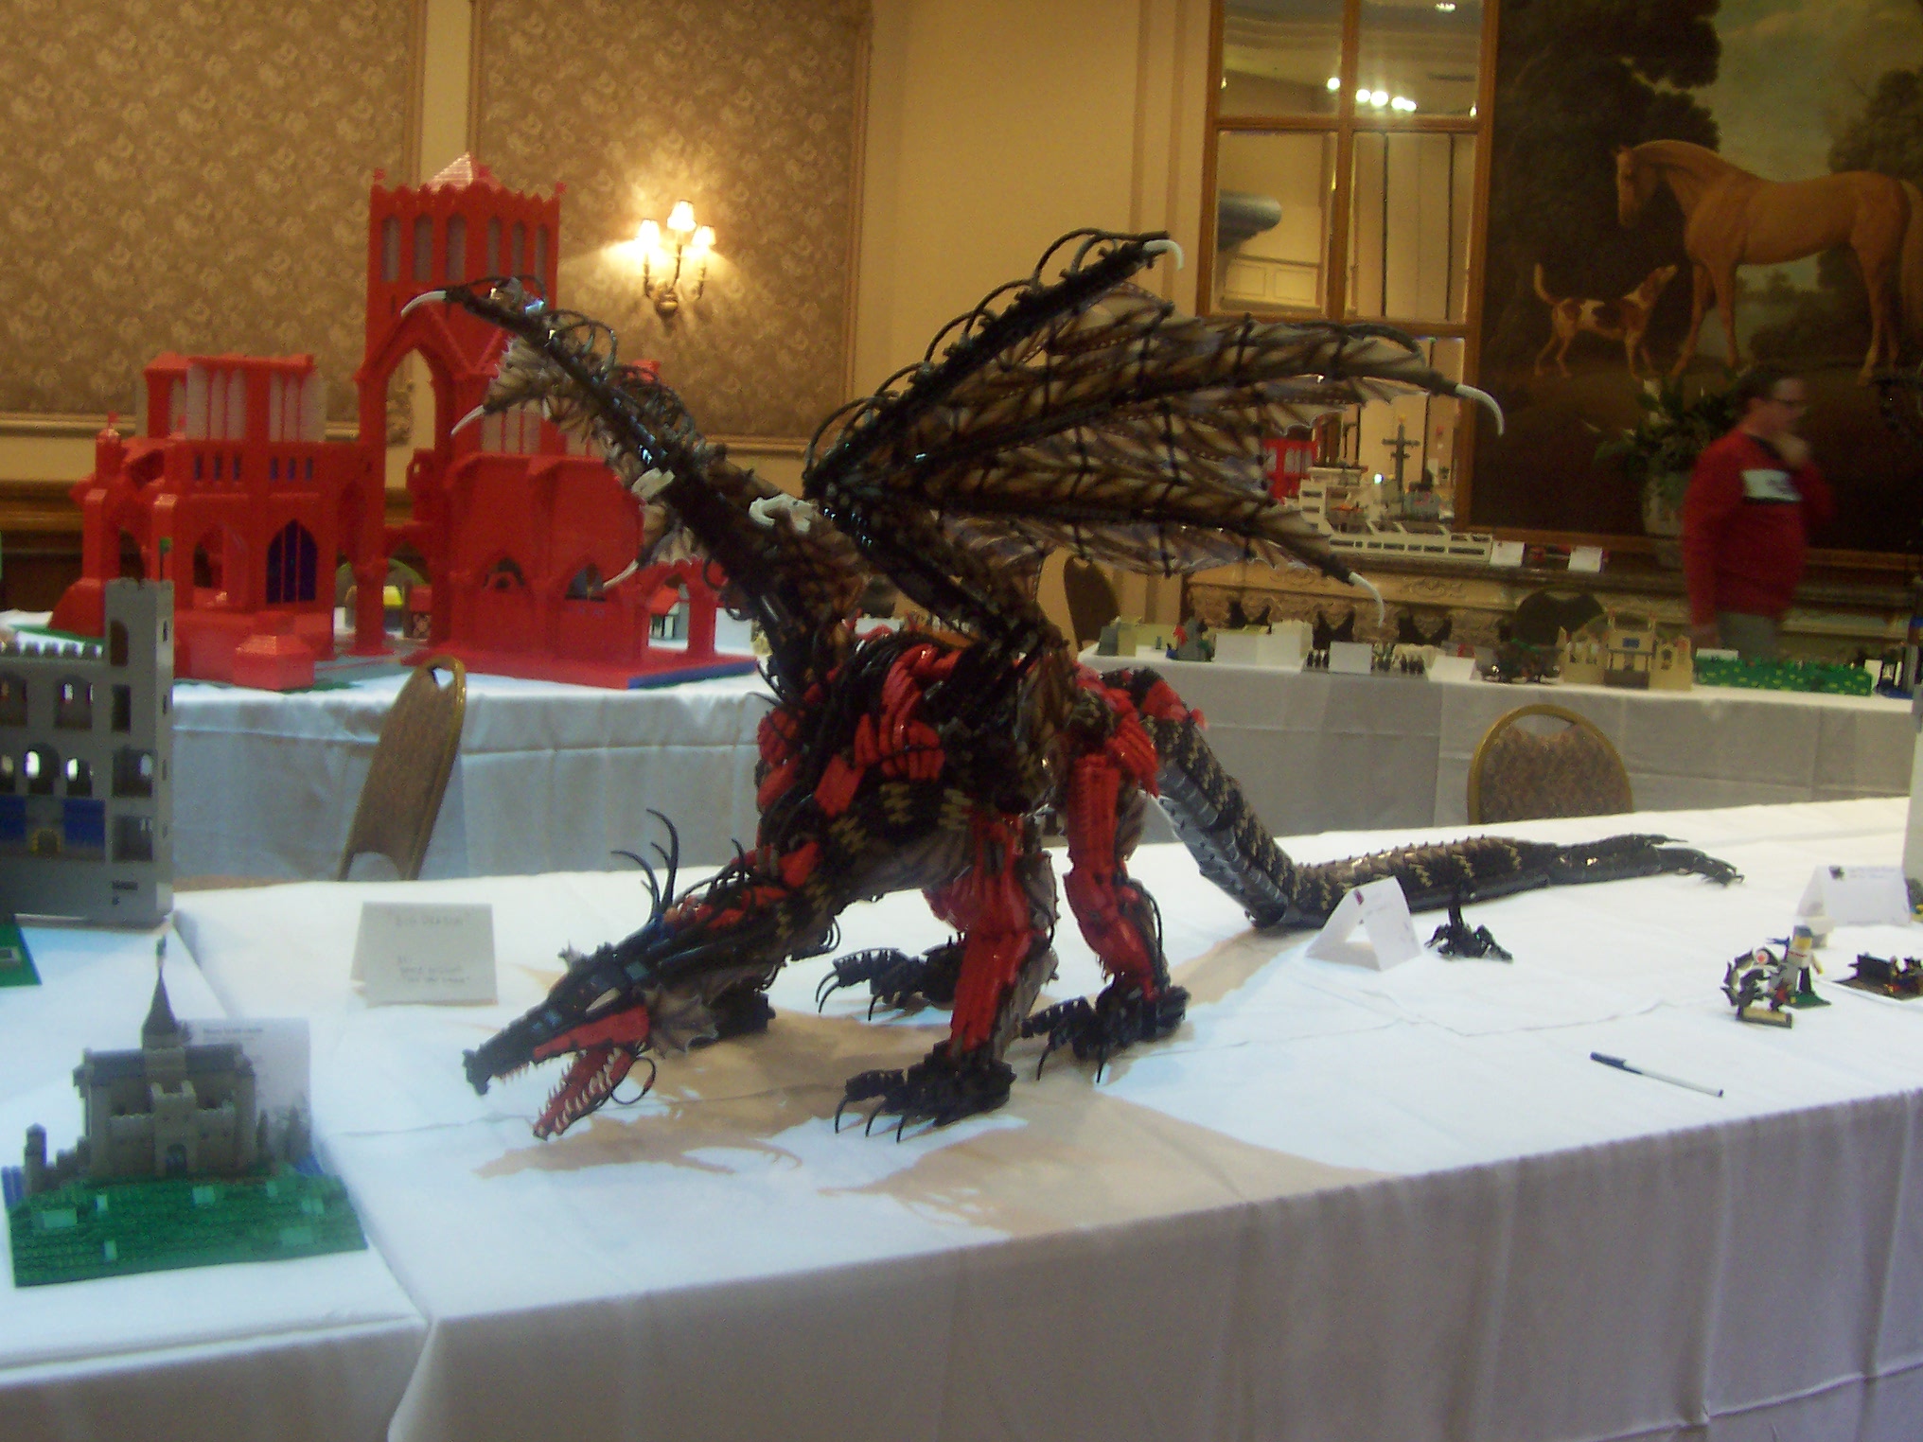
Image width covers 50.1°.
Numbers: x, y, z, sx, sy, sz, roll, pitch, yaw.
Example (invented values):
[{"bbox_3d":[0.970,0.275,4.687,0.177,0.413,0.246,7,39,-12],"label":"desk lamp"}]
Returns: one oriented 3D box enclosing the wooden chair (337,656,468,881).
[{"bbox_3d":[-1.393,0.309,4.500,0.550,0.900,0.430,-3,8,-38],"label":"wooden chair"}]

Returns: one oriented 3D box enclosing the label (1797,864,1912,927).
[{"bbox_3d":[1.286,0.249,2.951,0.147,0.083,0.075,1,7,-12],"label":"label"}]

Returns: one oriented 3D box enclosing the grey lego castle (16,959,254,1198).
[{"bbox_3d":[-0.635,0.266,1.583,0.185,0.165,0.110,-1,7,-27],"label":"grey lego castle"}]

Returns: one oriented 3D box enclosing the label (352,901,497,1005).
[{"bbox_3d":[-0.587,0.248,2.243,0.134,0.099,0.115,1,7,-13],"label":"label"}]

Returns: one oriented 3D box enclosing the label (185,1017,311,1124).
[{"bbox_3d":[-0.617,0.300,1.736,0.134,0.100,0.110,1,7,-12],"label":"label"}]

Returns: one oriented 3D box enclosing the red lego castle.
[{"bbox_3d":[-1.745,-0.910,5.992,2.050,1.500,1.400,6,7,30],"label":"red lego castle"}]

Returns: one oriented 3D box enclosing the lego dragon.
[{"bbox_3d":[0.307,-0.087,2.502,1.340,0.780,2.240,8,8,40],"label":"lego dragon"}]

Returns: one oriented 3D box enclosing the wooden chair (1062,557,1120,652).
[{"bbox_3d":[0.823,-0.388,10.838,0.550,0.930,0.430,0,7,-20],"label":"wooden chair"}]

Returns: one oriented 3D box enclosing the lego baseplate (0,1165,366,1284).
[{"bbox_3d":[-0.588,0.356,1.544,0.246,0.030,0.235,-1,7,-27],"label":"lego baseplate"}]

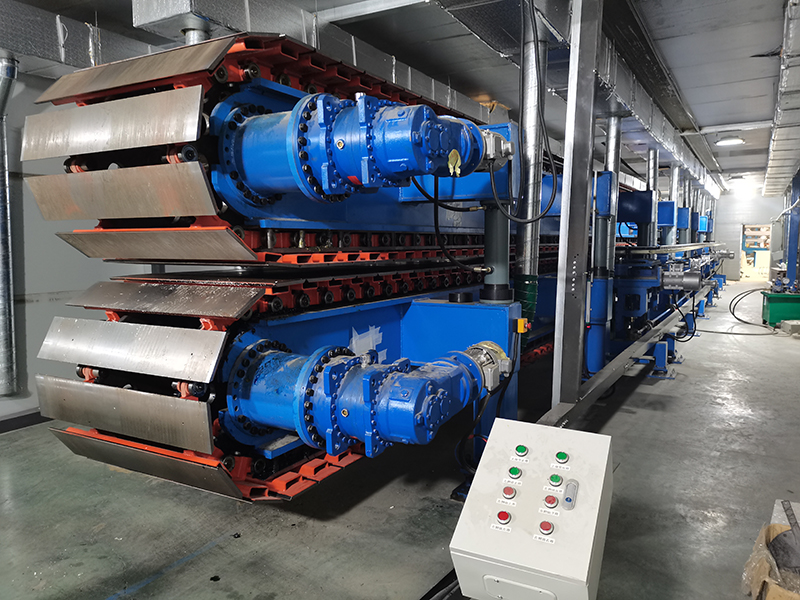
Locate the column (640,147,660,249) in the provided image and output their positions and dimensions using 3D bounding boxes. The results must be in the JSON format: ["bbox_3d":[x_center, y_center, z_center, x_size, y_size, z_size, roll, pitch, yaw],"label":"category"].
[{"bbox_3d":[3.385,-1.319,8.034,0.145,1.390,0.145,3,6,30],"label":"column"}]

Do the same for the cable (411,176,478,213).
[{"bbox_3d":[0.242,-0.584,3.327,0.395,0.191,0.100,3,6,30],"label":"cable"}]

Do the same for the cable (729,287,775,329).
[{"bbox_3d":[6.147,0.119,10.503,0.657,0.676,0.400,3,6,30],"label":"cable"}]

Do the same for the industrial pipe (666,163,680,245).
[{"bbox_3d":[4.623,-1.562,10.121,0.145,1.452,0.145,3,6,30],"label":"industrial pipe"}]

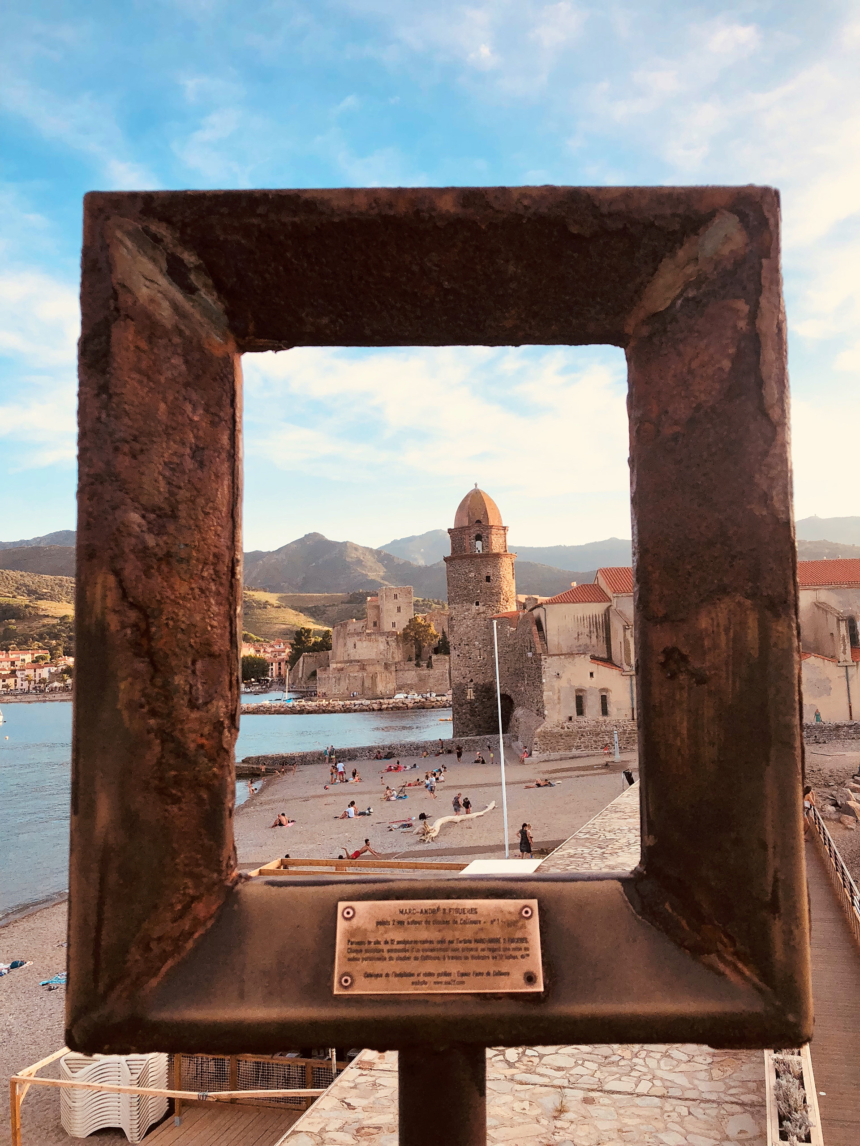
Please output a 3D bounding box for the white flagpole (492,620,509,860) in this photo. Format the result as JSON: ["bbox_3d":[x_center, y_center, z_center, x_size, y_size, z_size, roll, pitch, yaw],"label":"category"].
[{"bbox_3d":[3.050,7.095,39.922,0.120,10.150,0.120,-3,-6,0],"label":"white flagpole"}]

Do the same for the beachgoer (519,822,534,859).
[{"bbox_3d":[4.003,11.213,38.609,0.580,1.620,0.420,-5,-6,20],"label":"beachgoer"}]

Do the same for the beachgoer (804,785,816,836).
[{"bbox_3d":[11.177,7.149,27.680,0.600,1.550,0.500,0,-7,-25],"label":"beachgoer"}]

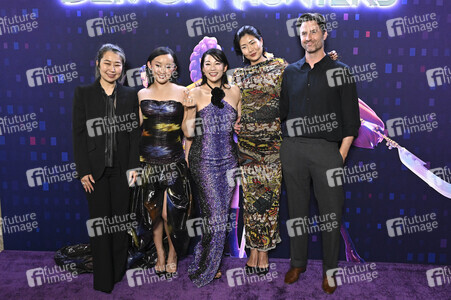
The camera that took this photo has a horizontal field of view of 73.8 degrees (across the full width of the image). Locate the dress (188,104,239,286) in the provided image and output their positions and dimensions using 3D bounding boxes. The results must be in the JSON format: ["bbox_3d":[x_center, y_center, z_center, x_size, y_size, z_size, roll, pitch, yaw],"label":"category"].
[{"bbox_3d":[-0.089,0.292,2.111,0.360,1.291,0.380,0,6,-8],"label":"dress"}]

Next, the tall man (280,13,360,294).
[{"bbox_3d":[0.641,0.036,2.033,0.540,1.847,0.400,4,7,22],"label":"tall man"}]

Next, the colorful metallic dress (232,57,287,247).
[{"bbox_3d":[0.253,0.054,2.251,0.430,1.440,0.300,2,6,5],"label":"colorful metallic dress"}]

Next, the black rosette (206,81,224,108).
[{"bbox_3d":[-0.055,-0.351,1.942,0.115,0.168,0.060,1,6,-5],"label":"black rosette"}]

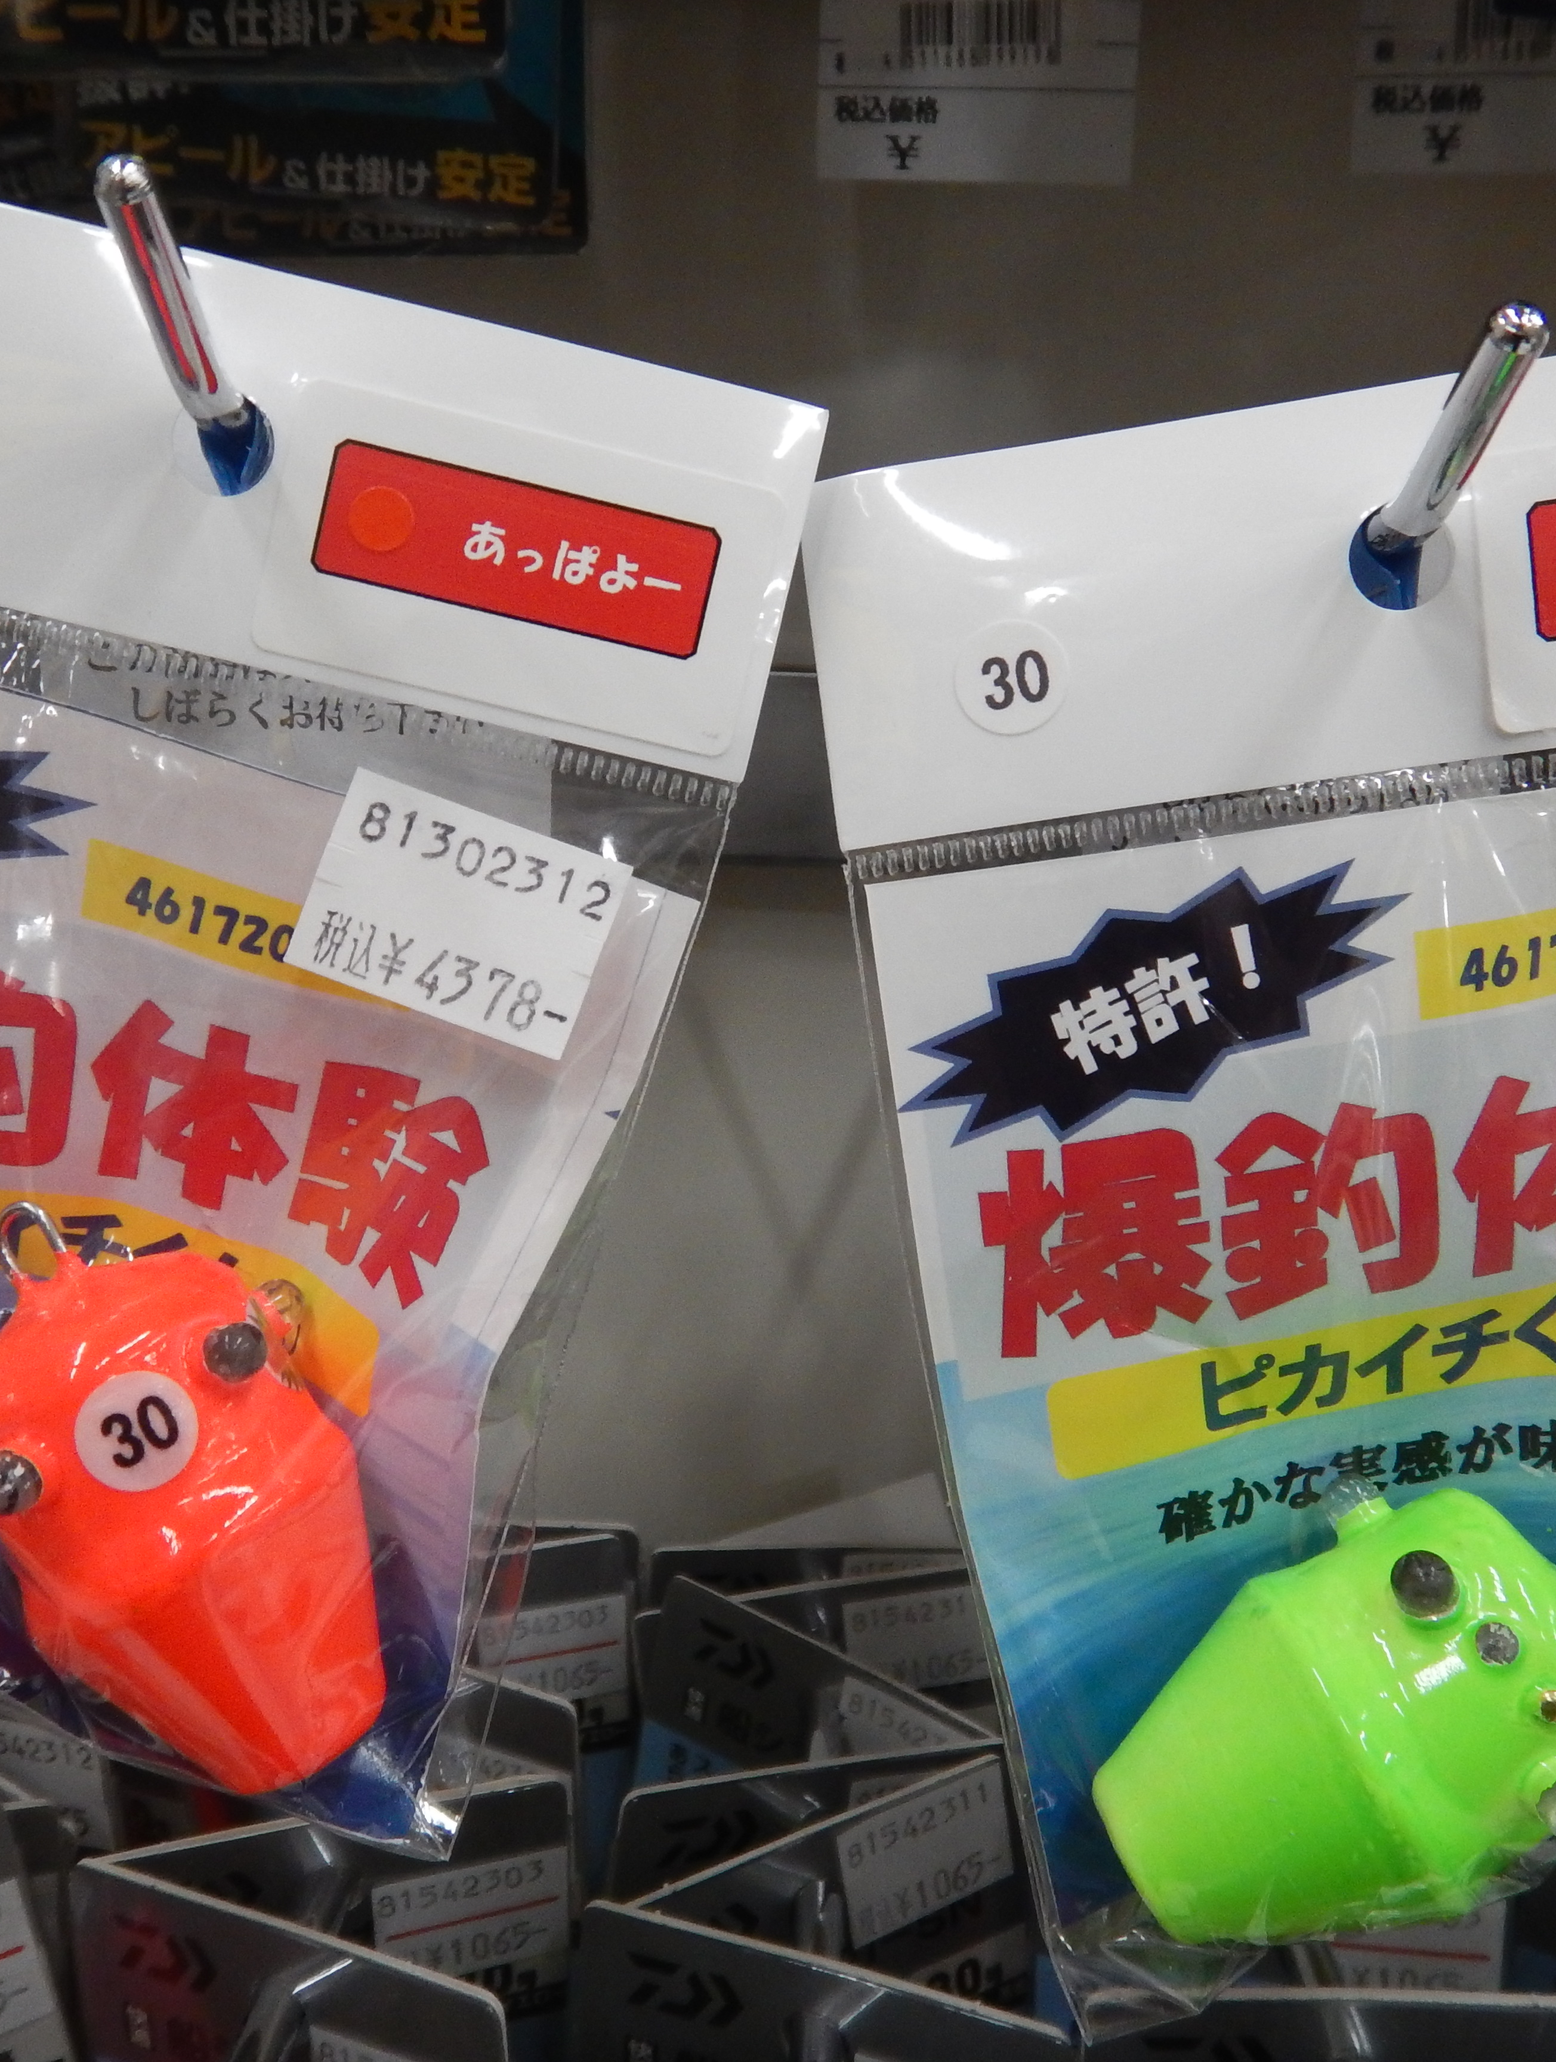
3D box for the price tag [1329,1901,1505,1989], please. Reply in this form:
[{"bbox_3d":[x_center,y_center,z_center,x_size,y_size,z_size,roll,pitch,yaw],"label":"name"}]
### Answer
[{"bbox_3d":[0.081,0.118,0.245,0.023,0.016,0.001,2,12,7],"label":"price tag"}]

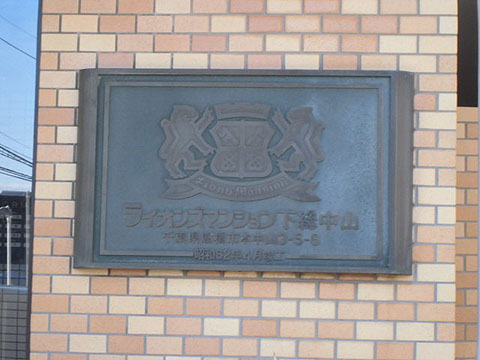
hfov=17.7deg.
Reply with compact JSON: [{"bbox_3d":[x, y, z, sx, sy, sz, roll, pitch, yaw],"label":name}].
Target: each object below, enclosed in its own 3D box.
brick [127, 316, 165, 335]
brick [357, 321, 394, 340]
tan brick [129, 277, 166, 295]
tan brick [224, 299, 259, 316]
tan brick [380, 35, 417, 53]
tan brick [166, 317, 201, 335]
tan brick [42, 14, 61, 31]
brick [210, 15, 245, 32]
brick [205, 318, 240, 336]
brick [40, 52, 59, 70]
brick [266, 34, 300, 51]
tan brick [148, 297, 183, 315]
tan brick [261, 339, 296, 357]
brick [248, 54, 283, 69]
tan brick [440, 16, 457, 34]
[{"bbox_3d":[-0.244,0.382,4.043,0.094,0.046,0.040,1,-6,5],"label":"brick"},{"bbox_3d":[0.350,0.389,3.979,0.095,0.046,0.030,1,-6,5],"label":"brick"},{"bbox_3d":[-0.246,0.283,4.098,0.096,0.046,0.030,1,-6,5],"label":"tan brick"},{"bbox_3d":[0.004,0.334,4.014,0.095,0.046,0.030,1,-6,5],"label":"tan brick"},{"bbox_3d":[0.417,-0.357,4.067,0.094,0.046,0.040,1,-6,5],"label":"tan brick"},{"bbox_3d":[-0.145,0.382,4.035,0.094,0.046,0.040,1,-6,5],"label":"tan brick"},{"bbox_3d":[-0.505,-0.417,4.145,0.047,0.045,0.040,1,-5,5],"label":"tan brick"},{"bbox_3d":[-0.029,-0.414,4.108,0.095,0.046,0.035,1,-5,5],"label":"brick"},{"bbox_3d":[-0.045,0.386,4.026,0.094,0.046,0.040,1,-6,5],"label":"brick"},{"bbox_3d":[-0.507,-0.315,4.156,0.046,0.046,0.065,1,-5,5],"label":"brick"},{"bbox_3d":[0.115,-0.362,4.091,0.094,0.046,0.040,1,-6,5],"label":"brick"},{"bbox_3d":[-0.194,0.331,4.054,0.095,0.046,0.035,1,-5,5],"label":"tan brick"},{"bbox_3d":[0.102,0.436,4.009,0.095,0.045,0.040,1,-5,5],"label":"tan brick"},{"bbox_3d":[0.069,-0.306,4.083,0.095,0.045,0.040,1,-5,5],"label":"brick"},{"bbox_3d":[0.550,-0.403,4.072,0.046,0.046,0.065,1,-5,5],"label":"tan brick"}]

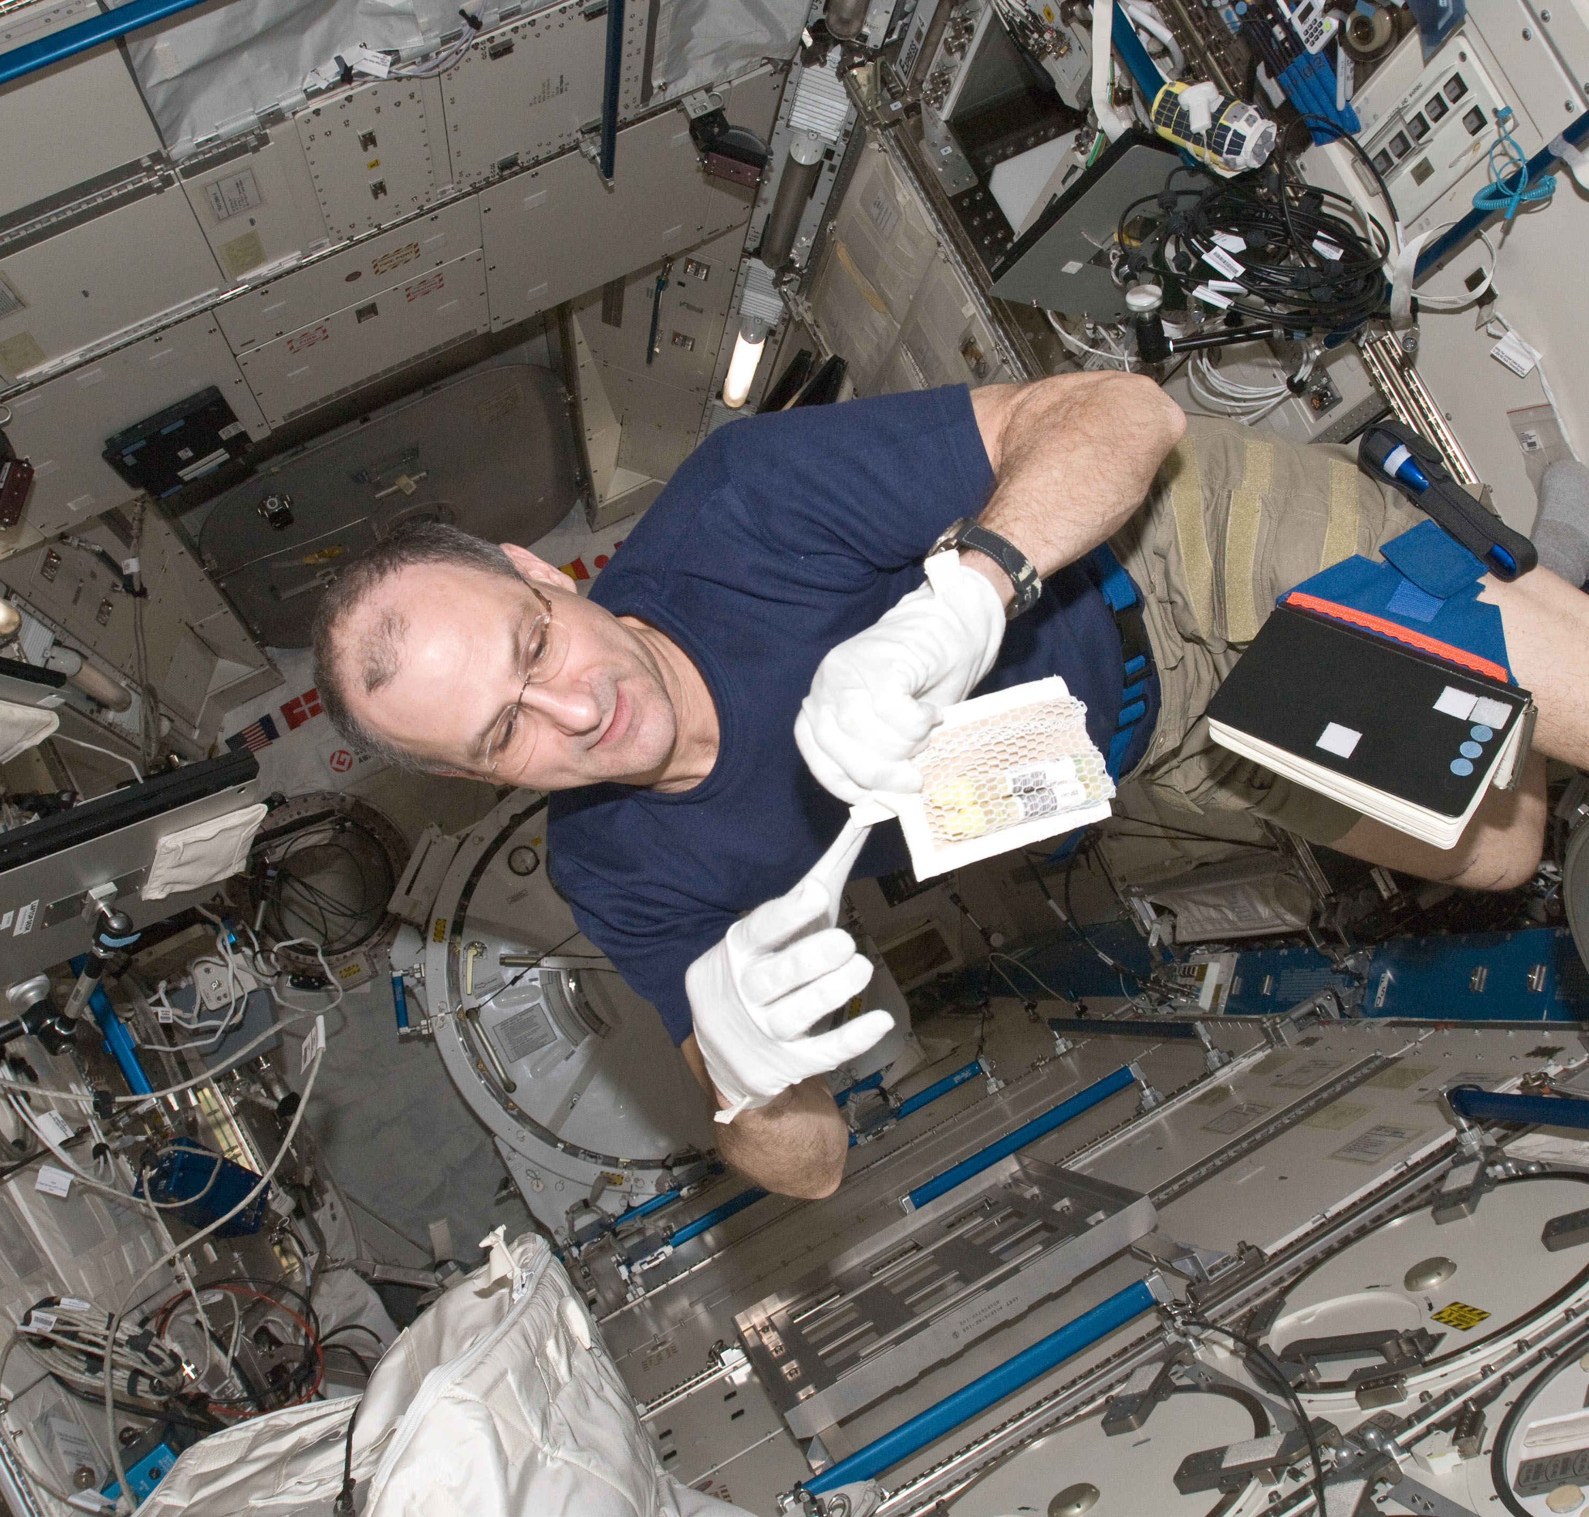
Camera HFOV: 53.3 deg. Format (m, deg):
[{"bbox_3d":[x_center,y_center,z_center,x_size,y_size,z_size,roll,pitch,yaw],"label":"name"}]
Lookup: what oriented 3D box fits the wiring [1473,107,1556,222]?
[{"bbox_3d":[0.824,-0.681,1.820,0.085,0.100,0.110,-28,-4,-11],"label":"wiring"}]

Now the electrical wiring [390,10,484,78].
[{"bbox_3d":[-0.594,-1.190,2.641,0.175,0.060,0.100,-28,-4,-11],"label":"electrical wiring"}]

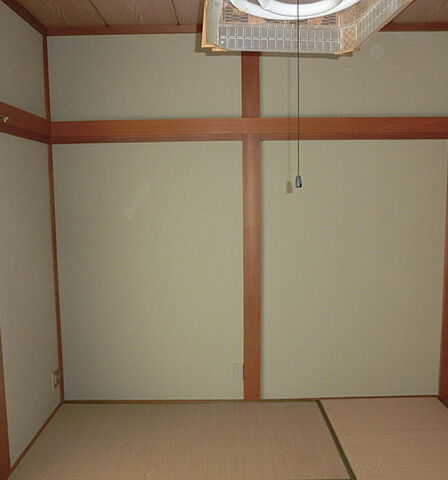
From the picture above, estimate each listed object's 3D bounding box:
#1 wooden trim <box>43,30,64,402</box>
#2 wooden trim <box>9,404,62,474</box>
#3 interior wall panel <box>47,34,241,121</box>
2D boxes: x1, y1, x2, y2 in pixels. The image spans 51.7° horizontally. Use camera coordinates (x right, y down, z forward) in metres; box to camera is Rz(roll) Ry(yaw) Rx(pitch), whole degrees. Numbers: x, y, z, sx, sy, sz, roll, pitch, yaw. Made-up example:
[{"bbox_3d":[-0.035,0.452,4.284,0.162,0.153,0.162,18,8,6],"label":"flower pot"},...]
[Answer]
[{"bbox_3d":[-1.140,-0.079,3.094,0.038,2.464,0.040,-1,6,0],"label":"wooden trim"},{"bbox_3d":[-1.120,1.177,2.836,0.033,0.025,0.799,-1,6,0],"label":"wooden trim"},{"bbox_3d":[-0.506,-1.044,2.997,1.242,0.528,0.030,-1,6,0],"label":"interior wall panel"}]

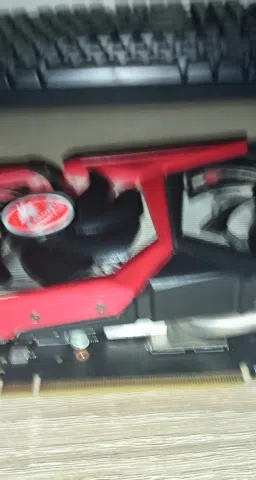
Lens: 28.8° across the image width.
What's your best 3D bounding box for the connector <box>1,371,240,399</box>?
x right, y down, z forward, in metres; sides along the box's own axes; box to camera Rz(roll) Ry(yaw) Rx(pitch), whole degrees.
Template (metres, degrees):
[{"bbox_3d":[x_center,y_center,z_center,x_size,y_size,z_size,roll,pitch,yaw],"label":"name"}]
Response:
[{"bbox_3d":[-0.002,0.052,0.179,0.085,0.002,0.005,-3,41,-1],"label":"connector"}]

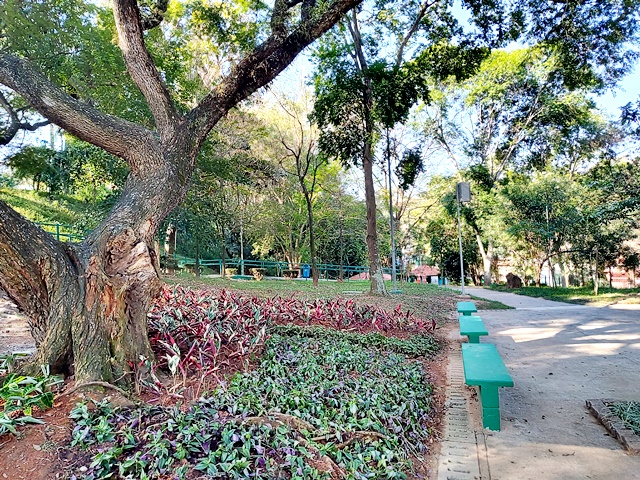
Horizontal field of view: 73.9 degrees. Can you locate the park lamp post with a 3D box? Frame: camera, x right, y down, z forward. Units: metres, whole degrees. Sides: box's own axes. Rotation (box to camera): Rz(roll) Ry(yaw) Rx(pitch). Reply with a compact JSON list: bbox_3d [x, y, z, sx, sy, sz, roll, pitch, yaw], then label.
[{"bbox_3d":[5.988,-0.043,17.732,0.550,4.650,0.450,-2,-3,0],"label":"park lamp post"}]

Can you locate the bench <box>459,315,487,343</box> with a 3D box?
[{"bbox_3d":[2.497,1.596,6.956,0.378,0.450,1.723,-3,-3,17],"label":"bench"}]

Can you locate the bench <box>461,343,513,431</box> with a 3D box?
[{"bbox_3d":[1.721,1.481,4.466,0.378,0.450,1.723,-3,-3,17],"label":"bench"}]

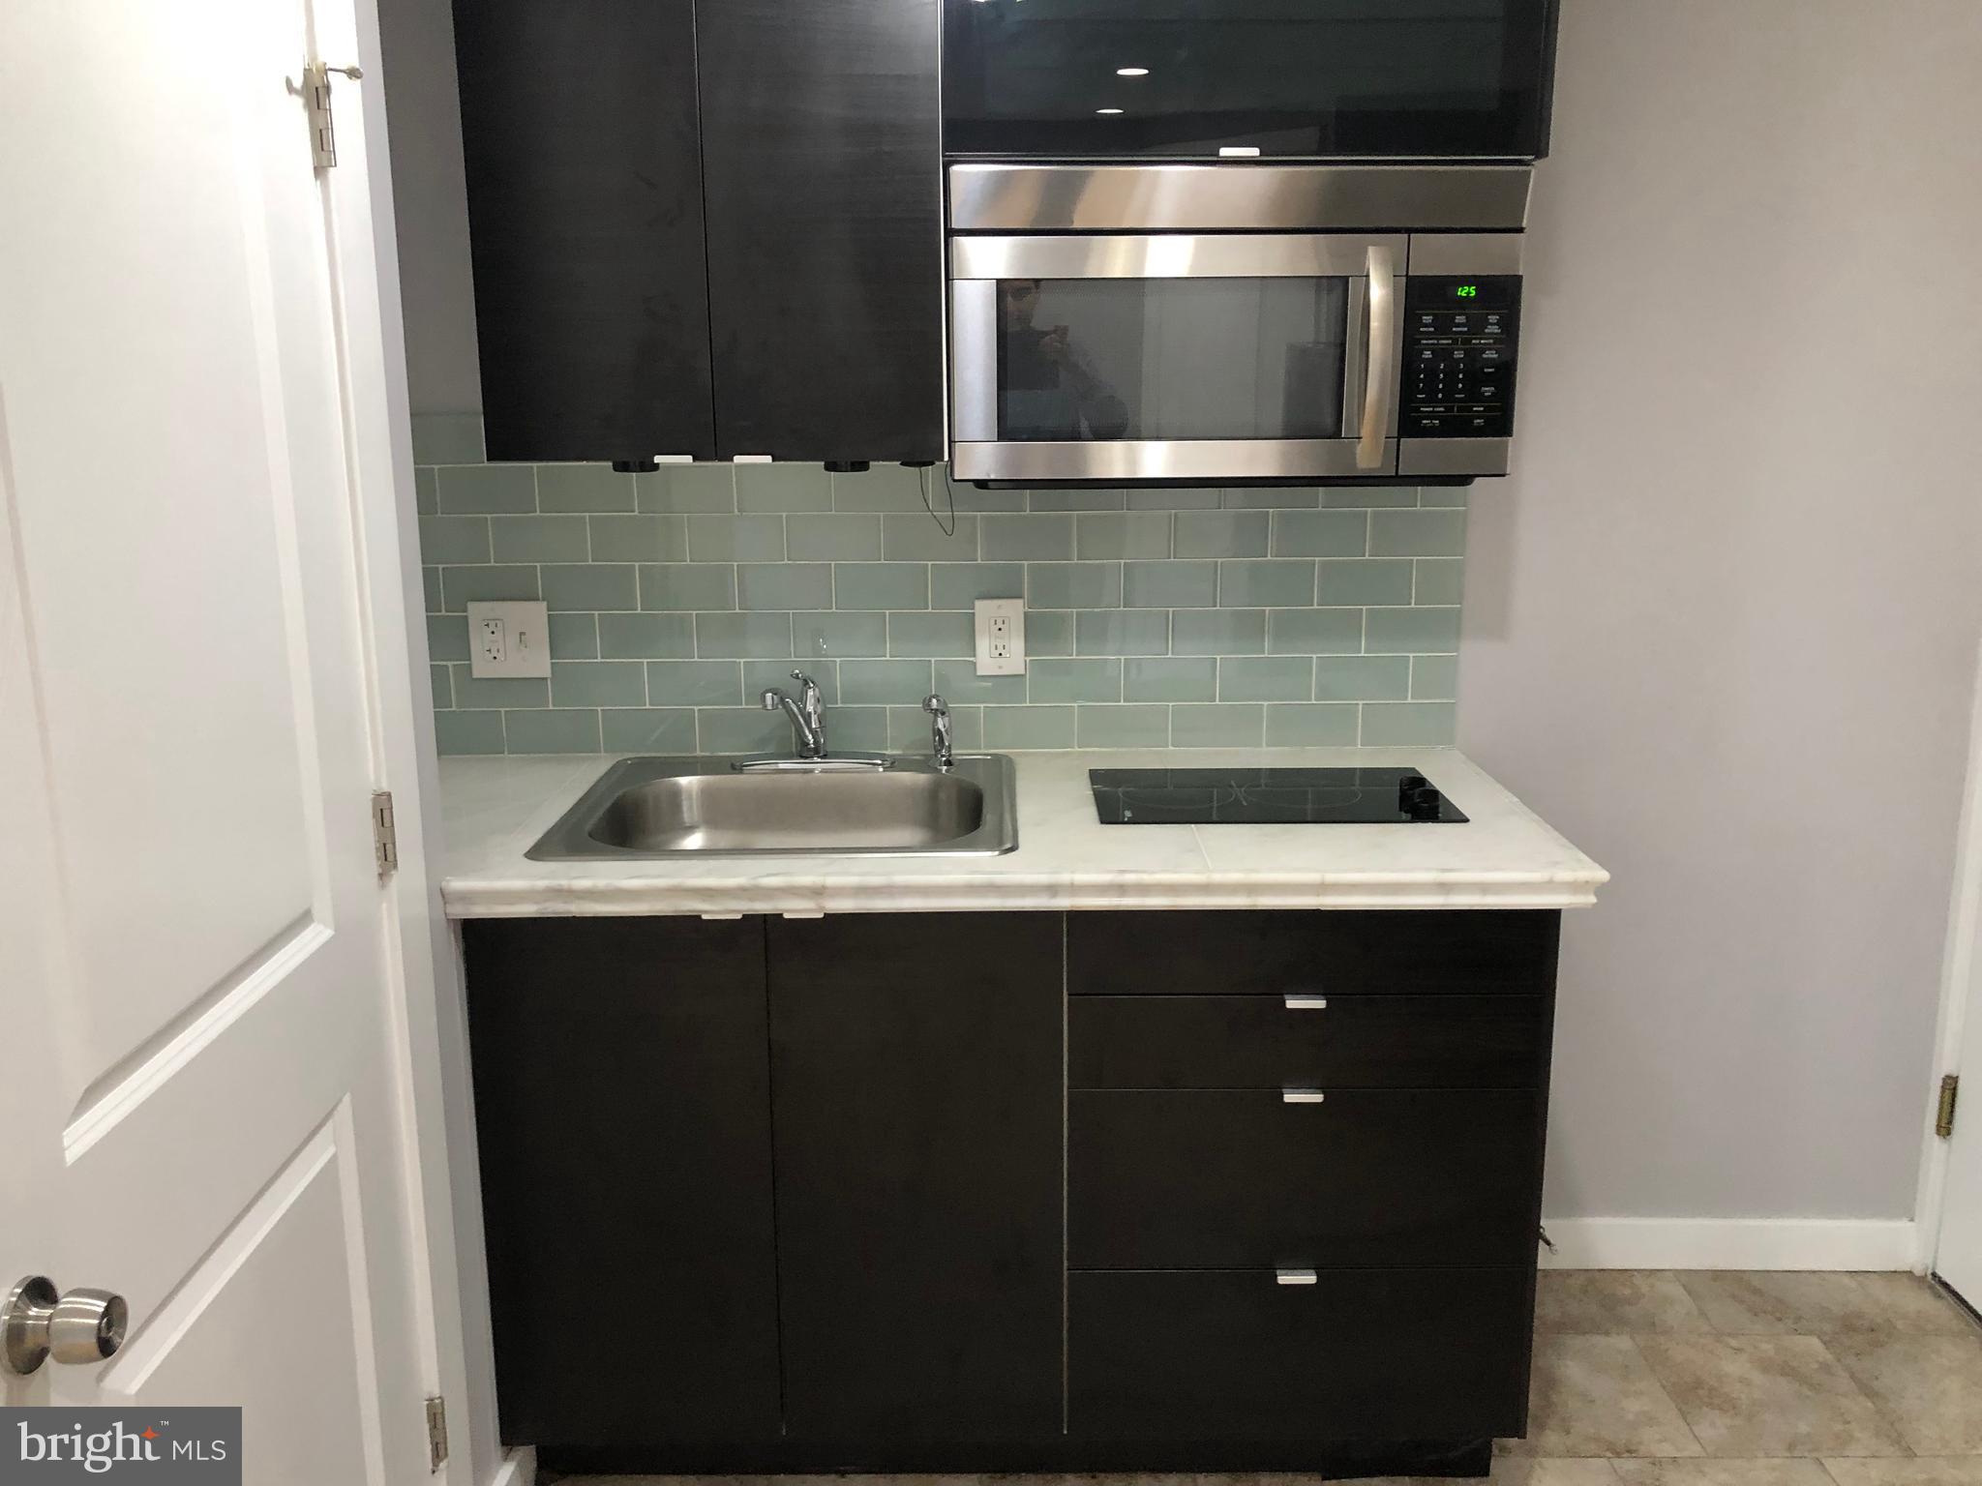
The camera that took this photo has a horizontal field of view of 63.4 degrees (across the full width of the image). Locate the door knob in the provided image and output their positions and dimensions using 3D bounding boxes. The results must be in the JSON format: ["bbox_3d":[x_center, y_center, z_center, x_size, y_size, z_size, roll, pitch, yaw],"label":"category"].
[{"bbox_3d":[-0.637,0.405,1.116,0.070,0.068,0.068,0,13,0],"label":"door knob"}]

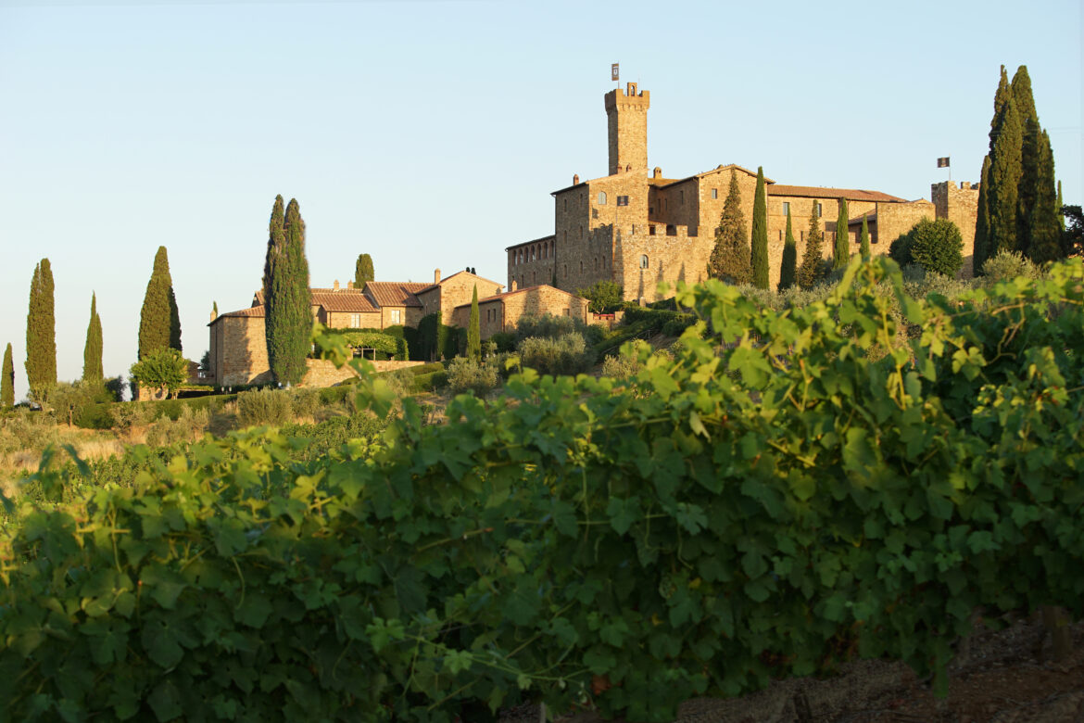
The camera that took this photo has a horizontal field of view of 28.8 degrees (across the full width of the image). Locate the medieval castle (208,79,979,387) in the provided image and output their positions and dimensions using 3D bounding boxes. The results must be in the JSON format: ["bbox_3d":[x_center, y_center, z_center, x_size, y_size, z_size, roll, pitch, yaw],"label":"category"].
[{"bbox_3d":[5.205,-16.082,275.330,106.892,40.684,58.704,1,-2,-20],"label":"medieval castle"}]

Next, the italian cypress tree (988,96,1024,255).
[{"bbox_3d":[56.325,-22.282,256.000,4.276,19.694,4.276,0,-2,0],"label":"italian cypress tree"}]

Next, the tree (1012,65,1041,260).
[{"bbox_3d":[59.605,-24.459,260.000,3.658,24.116,3.658,0,-2,0],"label":"tree"}]

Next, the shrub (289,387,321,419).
[{"bbox_3d":[-22.688,4.085,202.000,3.019,3.108,3.019,0,-2,0],"label":"shrub"}]

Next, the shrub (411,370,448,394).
[{"bbox_3d":[-12.280,2.250,230.000,4.450,2.480,2.600,0,-2,0],"label":"shrub"}]

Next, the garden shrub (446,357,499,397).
[{"bbox_3d":[-7.390,1.670,224.000,5.810,4.430,5.200,0,-2,0],"label":"garden shrub"}]

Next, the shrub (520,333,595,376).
[{"bbox_3d":[1.590,-0.670,233.000,8.400,5.330,6.600,0,-2,0],"label":"shrub"}]

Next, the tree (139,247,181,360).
[{"bbox_3d":[-43.830,-4.890,242.000,5.000,16.700,4.600,0,-2,0],"label":"tree"}]

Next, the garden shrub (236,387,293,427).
[{"bbox_3d":[-26.332,4.352,200.000,5.451,3.693,4.633,0,-2,0],"label":"garden shrub"}]

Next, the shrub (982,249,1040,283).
[{"bbox_3d":[58.390,-11.690,262.000,7.260,4.610,5.800,0,-2,0],"label":"shrub"}]

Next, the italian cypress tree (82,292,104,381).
[{"bbox_3d":[-52.340,-2.380,246.000,2.490,11.790,2.400,0,-2,0],"label":"italian cypress tree"}]

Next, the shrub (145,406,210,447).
[{"bbox_3d":[-31.829,5.702,184.000,5.662,3.559,4.813,0,-2,0],"label":"shrub"}]

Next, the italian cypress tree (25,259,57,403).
[{"bbox_3d":[-55.890,-3.310,235.000,3.510,16.430,3.400,0,-2,0],"label":"italian cypress tree"}]

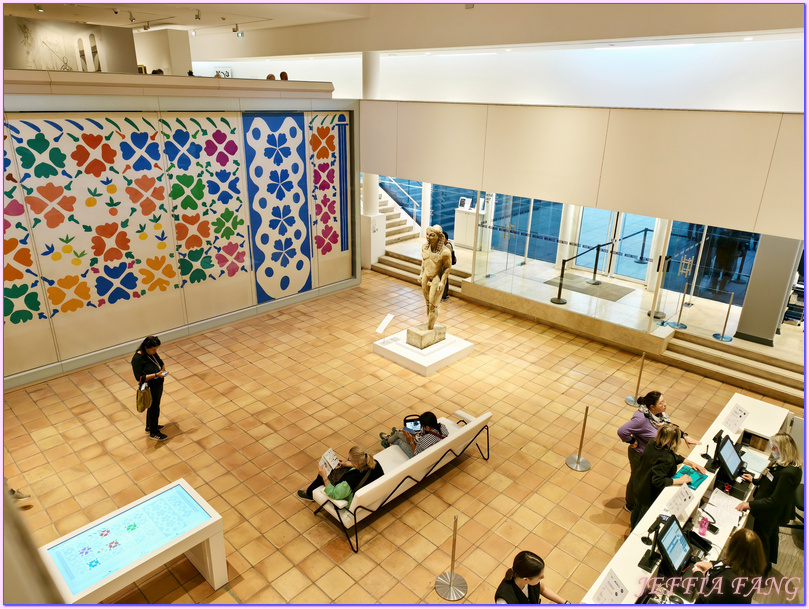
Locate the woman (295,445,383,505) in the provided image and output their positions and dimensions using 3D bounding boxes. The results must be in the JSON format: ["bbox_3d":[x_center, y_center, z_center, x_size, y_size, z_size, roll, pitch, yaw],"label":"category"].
[{"bbox_3d":[-0.765,1.980,6.321,1.100,1.100,0.520,14,25,30],"label":"woman"}]

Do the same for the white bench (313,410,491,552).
[{"bbox_3d":[0.041,1.988,6.821,2.420,0.760,0.840,-19,29,-41],"label":"white bench"}]

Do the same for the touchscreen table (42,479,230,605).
[{"bbox_3d":[-2.528,2.525,5.171,0.823,0.838,1.339,20,28,39],"label":"touchscreen table"}]

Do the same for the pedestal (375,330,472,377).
[{"bbox_3d":[0.386,0.870,10.695,1.410,0.200,1.420,19,27,39],"label":"pedestal"}]

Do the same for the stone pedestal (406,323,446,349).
[{"bbox_3d":[0.446,0.602,10.721,0.410,0.290,0.710,19,27,39],"label":"stone pedestal"}]

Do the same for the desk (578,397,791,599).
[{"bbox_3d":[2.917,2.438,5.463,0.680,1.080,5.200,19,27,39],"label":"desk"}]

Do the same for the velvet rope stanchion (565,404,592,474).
[{"bbox_3d":[2.420,1.772,7.287,0.335,0.935,0.335,20,28,39],"label":"velvet rope stanchion"}]

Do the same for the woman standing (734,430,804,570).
[{"bbox_3d":[3.873,2.049,5.724,0.600,1.620,0.620,14,25,30],"label":"woman standing"}]

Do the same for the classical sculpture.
[{"bbox_3d":[0.556,-0.512,10.351,0.600,2.060,0.520,19,27,39],"label":"classical sculpture"}]

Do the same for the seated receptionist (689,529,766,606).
[{"bbox_3d":[2.828,2.538,4.815,0.520,1.320,0.680,-17,28,-39],"label":"seated receptionist"}]

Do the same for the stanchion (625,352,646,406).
[{"bbox_3d":[3.890,1.200,8.848,0.335,0.935,0.335,20,28,39],"label":"stanchion"}]

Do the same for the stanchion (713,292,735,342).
[{"bbox_3d":[6.238,0.222,10.372,0.340,0.950,0.340,19,27,39],"label":"stanchion"}]

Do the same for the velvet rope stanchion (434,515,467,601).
[{"bbox_3d":[0.496,2.470,5.370,0.335,0.935,0.335,1,21,0],"label":"velvet rope stanchion"}]

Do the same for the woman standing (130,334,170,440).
[{"bbox_3d":[-3.645,1.193,7.665,0.540,1.580,0.500,2,21,2],"label":"woman standing"}]

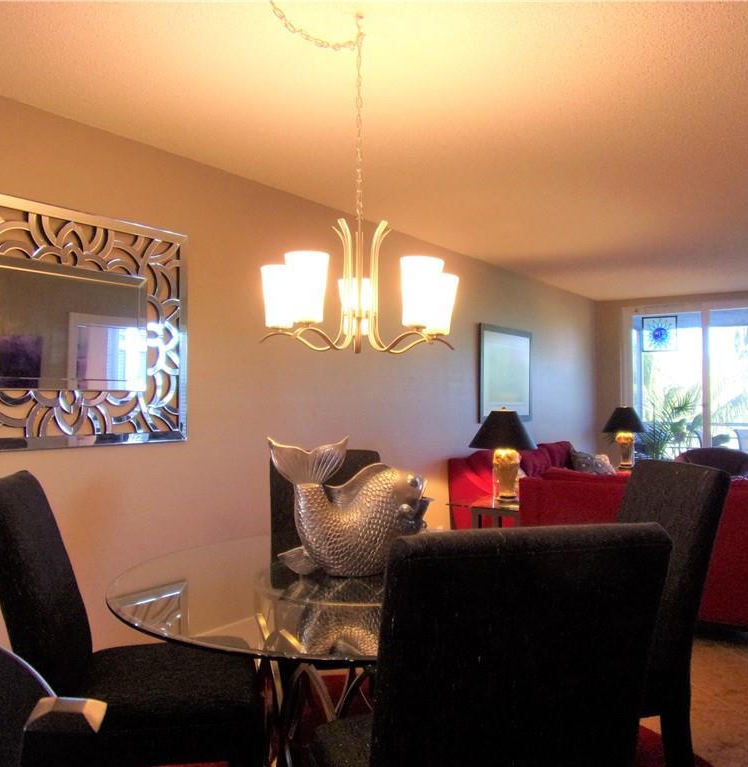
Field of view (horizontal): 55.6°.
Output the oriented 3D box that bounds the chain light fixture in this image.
[{"bbox_3d":[-0.044,-0.610,2.196,0.630,1.040,0.630,0,-1,0],"label":"chain light fixture"}]

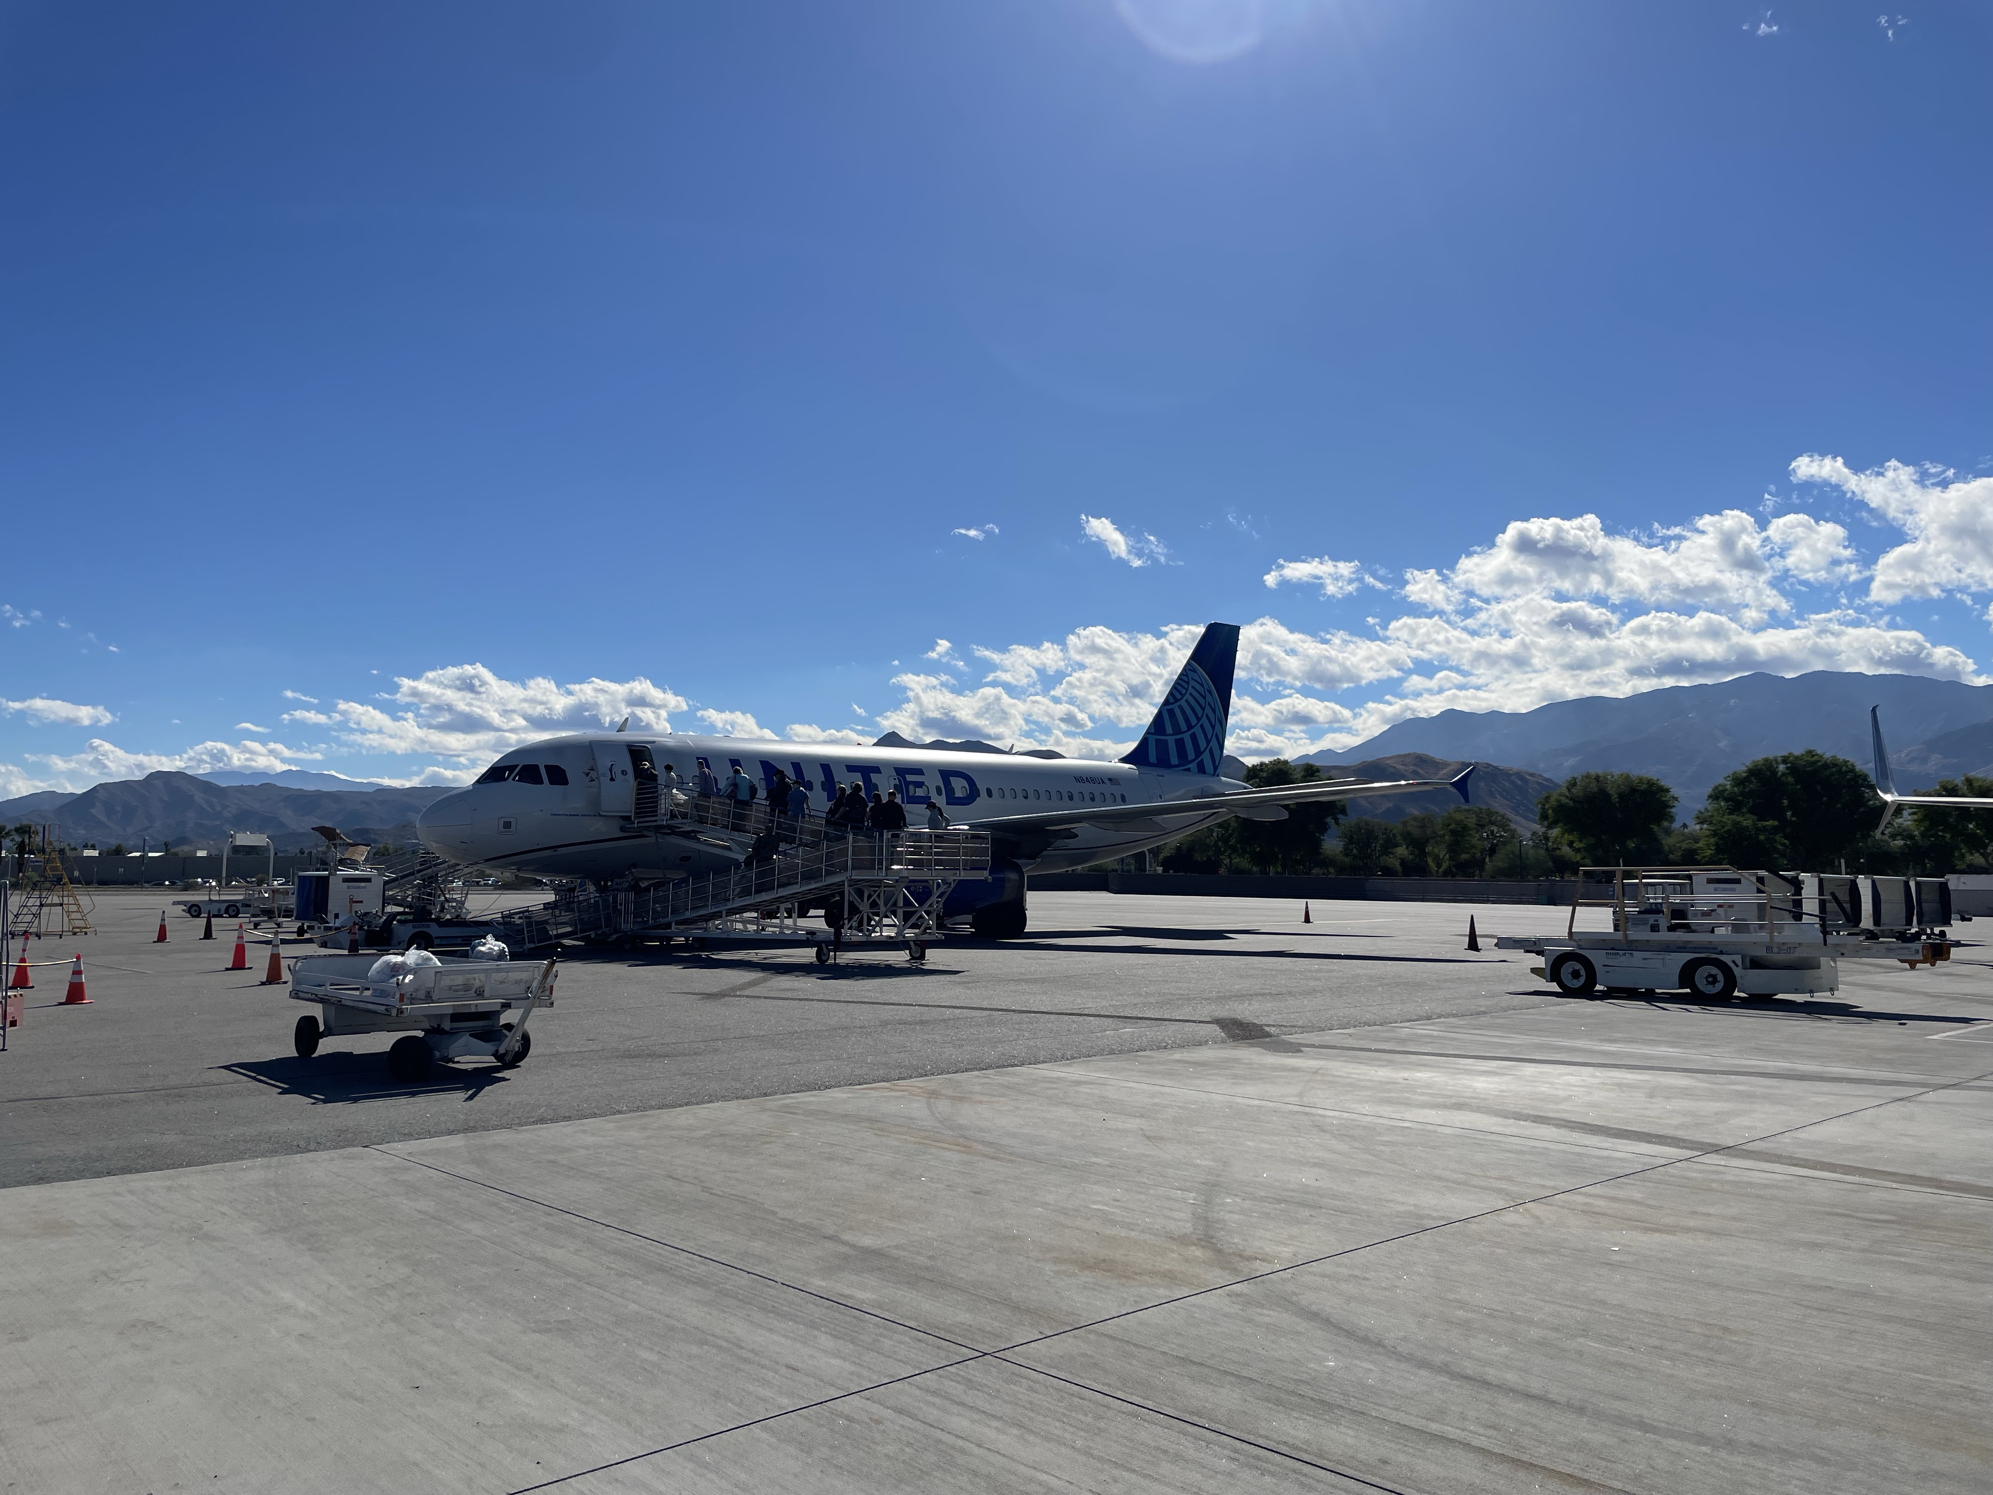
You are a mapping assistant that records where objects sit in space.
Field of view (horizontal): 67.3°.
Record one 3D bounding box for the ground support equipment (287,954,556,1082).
[{"bbox_3d":[-5.395,2.433,13.965,1.450,1.020,3.450,4,-7,-41],"label":"ground support equipment"}]

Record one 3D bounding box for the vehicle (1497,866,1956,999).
[{"bbox_3d":[10.561,2.680,21.851,1.970,1.960,6.410,4,-7,-41],"label":"vehicle"}]

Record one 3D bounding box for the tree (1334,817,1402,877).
[{"bbox_3d":[34.147,9.736,137.646,5.840,6.440,5.540,-2,-5,14],"label":"tree"}]

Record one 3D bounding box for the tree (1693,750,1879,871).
[{"bbox_3d":[62.169,5.825,117.888,12.910,11.280,12.260,-3,-6,28],"label":"tree"}]

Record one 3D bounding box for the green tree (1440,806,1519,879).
[{"bbox_3d":[42.533,8.835,131.695,6.520,7.400,6.190,-2,-5,18],"label":"green tree"}]

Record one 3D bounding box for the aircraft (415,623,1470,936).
[{"bbox_3d":[-2.060,0.088,48.780,33.840,11.760,34.100,4,-7,-43],"label":"aircraft"}]

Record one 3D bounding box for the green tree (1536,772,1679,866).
[{"bbox_3d":[49.326,6.849,120.821,10.700,9.800,10.170,-3,-5,22],"label":"green tree"}]

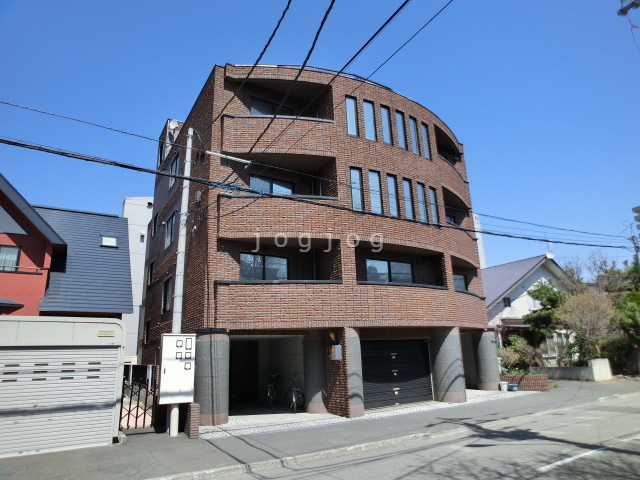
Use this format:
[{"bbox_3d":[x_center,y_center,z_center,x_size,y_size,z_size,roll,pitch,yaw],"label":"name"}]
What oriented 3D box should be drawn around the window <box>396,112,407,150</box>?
[{"bbox_3d":[3.001,-4.058,14.474,0.436,1.585,0.126,8,-19,-33],"label":"window"}]

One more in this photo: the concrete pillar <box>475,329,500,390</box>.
[{"bbox_3d":[6.820,4.903,15.989,0.850,2.400,0.850,7,-18,-30],"label":"concrete pillar"}]

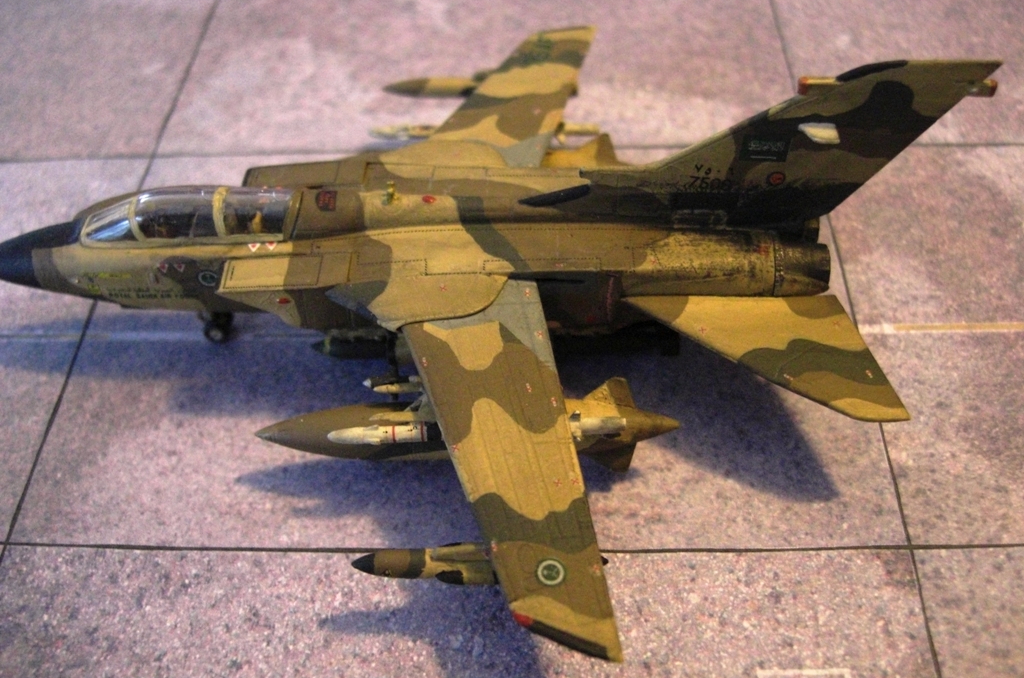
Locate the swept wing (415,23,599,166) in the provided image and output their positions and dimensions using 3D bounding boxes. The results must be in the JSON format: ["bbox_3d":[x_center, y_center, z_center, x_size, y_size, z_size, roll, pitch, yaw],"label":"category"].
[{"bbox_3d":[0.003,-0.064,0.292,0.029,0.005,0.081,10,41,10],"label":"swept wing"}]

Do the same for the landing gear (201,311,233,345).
[{"bbox_3d":[-0.071,-0.003,0.274,0.008,0.013,0.006,0,48,2],"label":"landing gear"}]

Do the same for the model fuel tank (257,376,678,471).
[{"bbox_3d":[-0.010,0.018,0.229,0.087,0.015,0.017,-2,48,4],"label":"model fuel tank"}]

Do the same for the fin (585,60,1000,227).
[{"bbox_3d":[0.054,-0.039,0.229,0.079,0.042,0.005,0,48,2],"label":"fin"}]

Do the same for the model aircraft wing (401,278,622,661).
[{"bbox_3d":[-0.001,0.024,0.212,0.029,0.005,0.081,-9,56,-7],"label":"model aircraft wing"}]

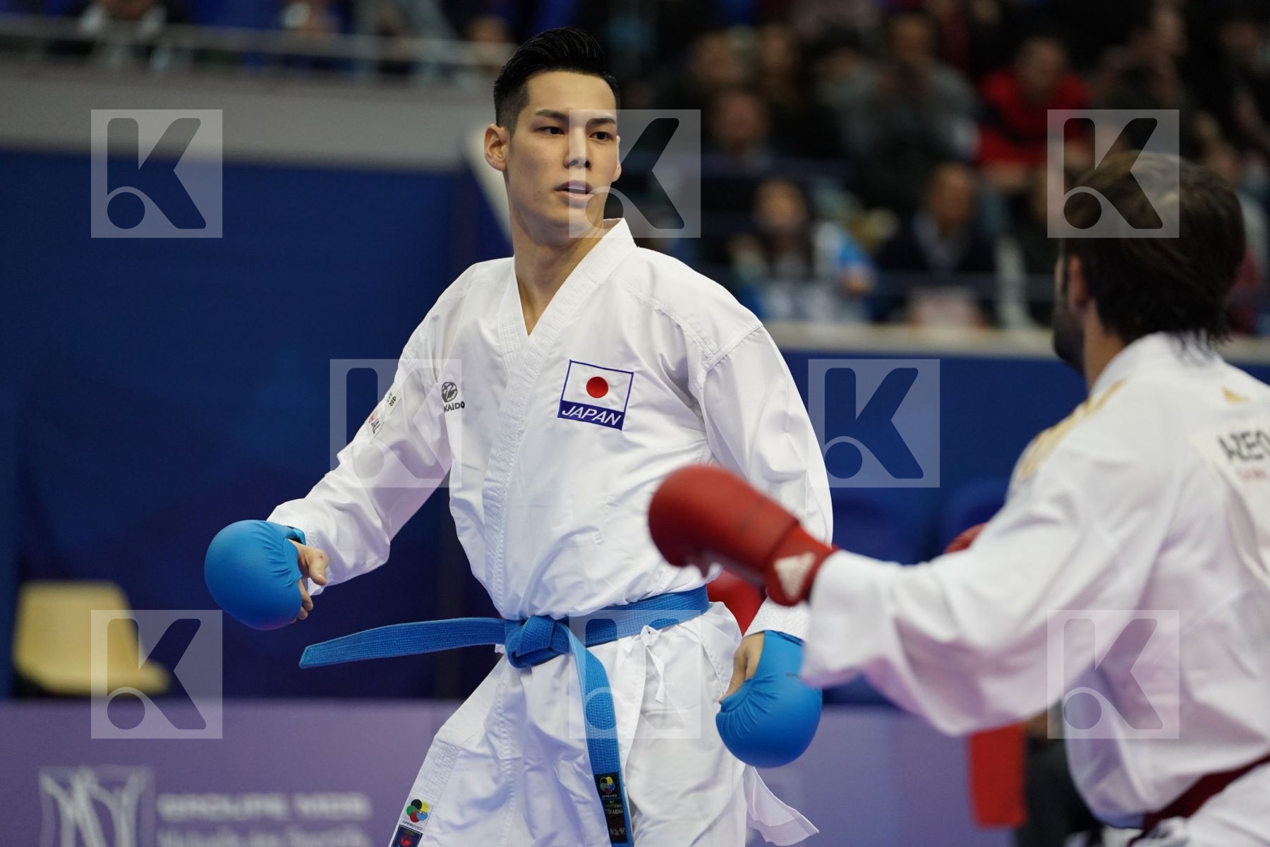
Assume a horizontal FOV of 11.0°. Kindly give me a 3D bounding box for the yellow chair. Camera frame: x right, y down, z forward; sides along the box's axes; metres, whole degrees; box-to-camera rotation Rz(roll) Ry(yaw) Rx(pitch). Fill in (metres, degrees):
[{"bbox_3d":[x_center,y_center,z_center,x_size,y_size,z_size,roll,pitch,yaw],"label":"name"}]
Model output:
[{"bbox_3d":[-1.870,0.950,22.700,0.470,0.790,0.520,0,0,-21],"label":"yellow chair"}]

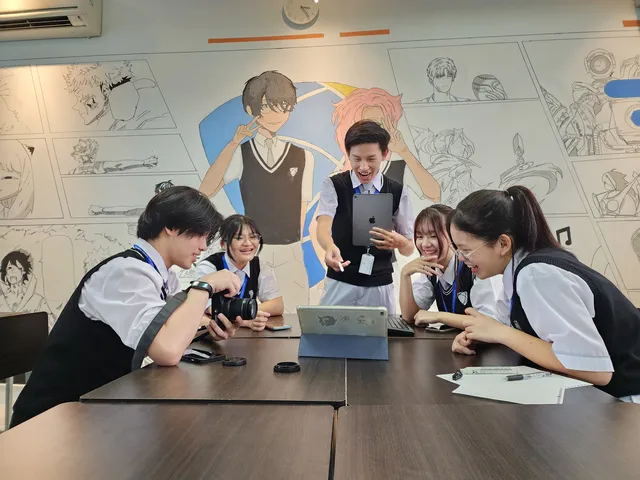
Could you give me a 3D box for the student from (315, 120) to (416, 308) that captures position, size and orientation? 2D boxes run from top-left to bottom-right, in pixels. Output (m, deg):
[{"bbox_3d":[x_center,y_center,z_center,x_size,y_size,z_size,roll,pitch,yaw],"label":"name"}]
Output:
[{"bbox_3d":[0.216,0.274,2.042,0.480,1.664,0.420,0,-2,3],"label":"student"}]

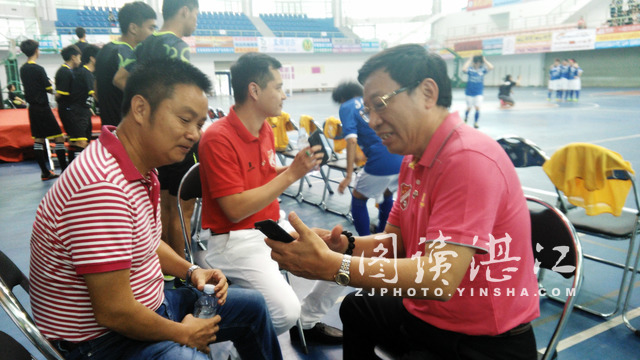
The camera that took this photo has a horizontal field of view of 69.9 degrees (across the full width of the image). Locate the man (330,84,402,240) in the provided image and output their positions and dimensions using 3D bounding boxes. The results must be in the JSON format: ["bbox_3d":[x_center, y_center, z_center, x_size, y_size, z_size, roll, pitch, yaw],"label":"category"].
[{"bbox_3d":[0.326,-0.062,3.081,0.480,1.150,0.620,-12,16,-39],"label":"man"}]

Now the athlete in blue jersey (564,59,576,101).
[{"bbox_3d":[10.244,-4.085,18.700,0.500,1.700,0.320,6,15,31],"label":"athlete in blue jersey"}]

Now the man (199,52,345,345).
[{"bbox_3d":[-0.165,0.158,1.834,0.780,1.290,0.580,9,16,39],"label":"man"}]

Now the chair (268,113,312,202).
[{"bbox_3d":[-0.171,-0.257,4.730,0.460,0.845,0.430,-10,15,-34],"label":"chair"}]

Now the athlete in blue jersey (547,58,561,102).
[{"bbox_3d":[9.631,-4.129,18.900,0.500,1.700,0.320,6,15,31],"label":"athlete in blue jersey"}]

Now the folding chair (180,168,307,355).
[{"bbox_3d":[-0.333,0.357,2.008,0.430,0.845,0.460,-12,16,-39],"label":"folding chair"}]

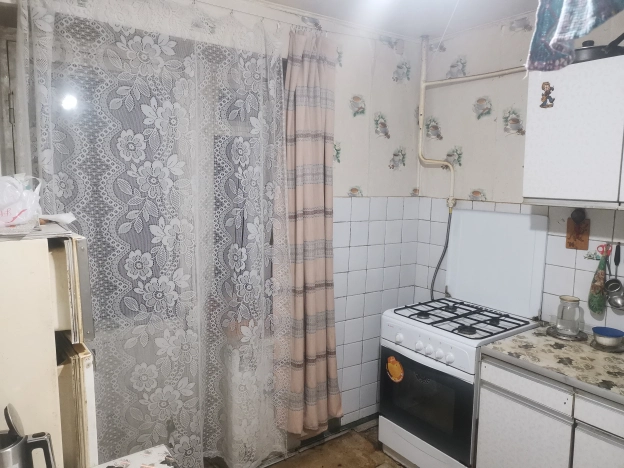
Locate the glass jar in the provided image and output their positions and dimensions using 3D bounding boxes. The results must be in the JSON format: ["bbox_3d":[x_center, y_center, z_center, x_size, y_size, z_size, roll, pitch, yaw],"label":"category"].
[{"bbox_3d":[1.238,0.394,2.261,0.103,0.160,0.103,6,8,29],"label":"glass jar"}]

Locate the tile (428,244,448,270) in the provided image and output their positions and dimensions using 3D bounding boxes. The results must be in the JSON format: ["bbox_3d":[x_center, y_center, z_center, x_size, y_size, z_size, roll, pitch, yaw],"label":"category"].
[{"bbox_3d":[0.823,0.152,3.041,0.008,0.150,0.150,-3,8,-35],"label":"tile"}]

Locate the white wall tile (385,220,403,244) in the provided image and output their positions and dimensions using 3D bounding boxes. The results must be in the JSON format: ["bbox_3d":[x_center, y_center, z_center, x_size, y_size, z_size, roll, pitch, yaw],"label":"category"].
[{"bbox_3d":[0.525,-0.016,3.006,0.148,0.149,0.010,-3,8,-35],"label":"white wall tile"}]

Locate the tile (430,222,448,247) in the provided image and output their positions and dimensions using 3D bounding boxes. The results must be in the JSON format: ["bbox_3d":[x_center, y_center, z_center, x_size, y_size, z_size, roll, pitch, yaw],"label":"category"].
[{"bbox_3d":[0.817,-0.004,2.990,0.010,0.149,0.152,-3,8,-35],"label":"tile"}]

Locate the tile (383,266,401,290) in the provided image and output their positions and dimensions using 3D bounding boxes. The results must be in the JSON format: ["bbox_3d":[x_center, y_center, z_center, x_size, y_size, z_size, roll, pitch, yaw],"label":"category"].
[{"bbox_3d":[0.514,0.285,3.041,0.148,0.149,0.010,-3,8,-35],"label":"tile"}]

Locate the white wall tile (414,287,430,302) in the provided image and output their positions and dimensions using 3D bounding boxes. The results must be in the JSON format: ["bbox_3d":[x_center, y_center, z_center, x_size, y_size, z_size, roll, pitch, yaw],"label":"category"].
[{"bbox_3d":[0.727,0.432,3.146,0.010,0.149,0.099,-3,8,-35],"label":"white wall tile"}]

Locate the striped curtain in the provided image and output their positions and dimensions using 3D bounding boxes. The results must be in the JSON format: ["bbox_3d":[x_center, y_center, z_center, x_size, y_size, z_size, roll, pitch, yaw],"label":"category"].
[{"bbox_3d":[0.018,0.048,2.571,0.410,2.180,0.110,-3,8,-35],"label":"striped curtain"}]

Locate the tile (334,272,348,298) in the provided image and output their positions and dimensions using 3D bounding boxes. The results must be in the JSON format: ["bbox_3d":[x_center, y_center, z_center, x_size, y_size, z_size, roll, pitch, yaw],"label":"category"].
[{"bbox_3d":[0.152,0.307,2.779,0.150,0.150,0.010,-3,8,-36],"label":"tile"}]

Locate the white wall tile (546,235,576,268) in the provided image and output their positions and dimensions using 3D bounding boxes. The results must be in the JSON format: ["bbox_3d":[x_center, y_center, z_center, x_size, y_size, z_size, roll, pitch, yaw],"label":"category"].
[{"bbox_3d":[1.282,0.086,2.403,0.010,0.150,0.151,-3,8,-37],"label":"white wall tile"}]

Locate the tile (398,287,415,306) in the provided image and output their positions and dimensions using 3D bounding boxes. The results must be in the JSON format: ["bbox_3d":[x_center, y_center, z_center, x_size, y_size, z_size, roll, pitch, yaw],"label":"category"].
[{"bbox_3d":[0.631,0.429,3.145,0.146,0.149,0.010,-3,8,-35],"label":"tile"}]

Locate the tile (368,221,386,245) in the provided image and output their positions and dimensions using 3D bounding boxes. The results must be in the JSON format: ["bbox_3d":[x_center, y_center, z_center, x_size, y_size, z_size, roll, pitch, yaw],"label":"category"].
[{"bbox_3d":[0.408,-0.005,2.943,0.150,0.150,0.008,-3,8,-36],"label":"tile"}]

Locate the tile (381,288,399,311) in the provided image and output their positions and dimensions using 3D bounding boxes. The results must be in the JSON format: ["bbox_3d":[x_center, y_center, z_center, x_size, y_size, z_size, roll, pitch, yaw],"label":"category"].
[{"bbox_3d":[0.510,0.436,3.071,0.151,0.150,0.010,-3,8,-37],"label":"tile"}]

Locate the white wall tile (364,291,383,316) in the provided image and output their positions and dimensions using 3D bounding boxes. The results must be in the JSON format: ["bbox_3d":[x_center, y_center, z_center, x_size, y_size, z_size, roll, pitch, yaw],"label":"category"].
[{"bbox_3d":[0.389,0.445,2.975,0.150,0.150,0.010,-3,8,-36],"label":"white wall tile"}]

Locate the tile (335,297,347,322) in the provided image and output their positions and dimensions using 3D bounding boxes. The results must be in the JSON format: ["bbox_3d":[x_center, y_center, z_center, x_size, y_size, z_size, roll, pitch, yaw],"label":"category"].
[{"bbox_3d":[0.147,0.459,2.815,0.150,0.150,0.008,-3,8,-36],"label":"tile"}]

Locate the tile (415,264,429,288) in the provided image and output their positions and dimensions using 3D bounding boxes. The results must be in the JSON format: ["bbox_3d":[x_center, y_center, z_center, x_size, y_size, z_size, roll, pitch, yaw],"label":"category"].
[{"bbox_3d":[0.738,0.285,3.139,0.010,0.150,0.102,-3,8,-36],"label":"tile"}]

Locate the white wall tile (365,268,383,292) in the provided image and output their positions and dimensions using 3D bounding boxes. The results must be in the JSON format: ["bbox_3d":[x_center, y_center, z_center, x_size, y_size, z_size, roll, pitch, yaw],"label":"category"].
[{"bbox_3d":[0.394,0.295,2.957,0.150,0.150,0.010,-3,8,-36],"label":"white wall tile"}]

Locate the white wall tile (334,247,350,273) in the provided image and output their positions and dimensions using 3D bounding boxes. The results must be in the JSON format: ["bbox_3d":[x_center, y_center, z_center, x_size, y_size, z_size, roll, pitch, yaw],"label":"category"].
[{"bbox_3d":[0.157,0.158,2.761,0.150,0.150,0.010,-3,8,-36],"label":"white wall tile"}]

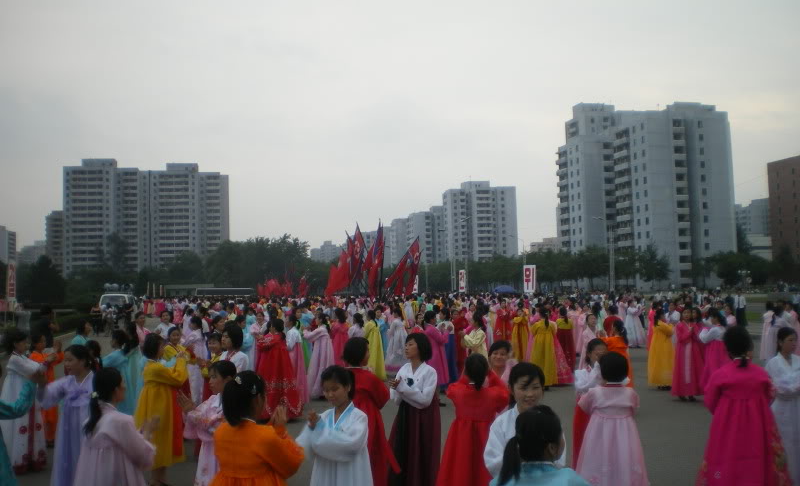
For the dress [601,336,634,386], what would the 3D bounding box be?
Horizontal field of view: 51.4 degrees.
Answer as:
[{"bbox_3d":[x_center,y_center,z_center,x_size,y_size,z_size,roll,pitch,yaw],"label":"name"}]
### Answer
[{"bbox_3d":[3.335,1.999,12.700,0.550,1.170,0.520,-5,-5,45],"label":"dress"}]

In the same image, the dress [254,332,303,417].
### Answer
[{"bbox_3d":[-1.928,2.118,13.200,0.720,1.380,0.650,-3,-4,17],"label":"dress"}]

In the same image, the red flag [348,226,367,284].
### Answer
[{"bbox_3d":[-2.145,0.631,42.000,0.950,3.000,0.500,-1,-3,-6],"label":"red flag"}]

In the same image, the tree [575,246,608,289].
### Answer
[{"bbox_3d":[27.850,4.273,121.000,5.000,8.000,5.000,-1,-3,0],"label":"tree"}]

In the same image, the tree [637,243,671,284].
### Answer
[{"bbox_3d":[35.039,3.822,115.000,4.800,7.900,4.800,-1,-3,0],"label":"tree"}]

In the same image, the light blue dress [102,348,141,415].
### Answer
[{"bbox_3d":[-3.133,1.898,9.600,0.600,1.320,0.560,-2,-3,12],"label":"light blue dress"}]

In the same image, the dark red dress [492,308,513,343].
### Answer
[{"bbox_3d":[3.486,2.806,28.300,0.660,1.240,0.550,-2,-3,6],"label":"dark red dress"}]

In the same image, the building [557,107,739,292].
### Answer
[{"bbox_3d":[55.600,-9.258,193.000,21.000,42.000,38.000,0,-3,-16],"label":"building"}]

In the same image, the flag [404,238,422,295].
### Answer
[{"bbox_3d":[0.730,1.306,45.000,1.100,3.050,0.700,0,-3,-18],"label":"flag"}]

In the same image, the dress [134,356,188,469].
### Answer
[{"bbox_3d":[-2.379,1.688,8.300,0.540,1.100,0.460,0,-4,-22],"label":"dress"}]

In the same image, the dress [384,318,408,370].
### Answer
[{"bbox_3d":[-0.081,2.375,19.200,0.620,1.310,0.580,-3,-4,34],"label":"dress"}]

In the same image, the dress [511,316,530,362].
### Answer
[{"bbox_3d":[2.897,2.428,20.000,0.560,1.300,0.500,-1,-3,0],"label":"dress"}]

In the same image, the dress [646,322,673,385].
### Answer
[{"bbox_3d":[4.957,2.108,15.800,0.500,1.250,0.540,0,-4,-18],"label":"dress"}]

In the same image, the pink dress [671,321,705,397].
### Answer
[{"bbox_3d":[4.959,2.009,14.350,0.560,1.300,0.500,-2,-4,9],"label":"pink dress"}]

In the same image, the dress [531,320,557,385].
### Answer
[{"bbox_3d":[2.804,2.142,16.200,0.570,1.280,0.500,0,-3,-15],"label":"dress"}]

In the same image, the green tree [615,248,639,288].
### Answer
[{"bbox_3d":[29.401,4.089,108.000,3.800,7.000,3.800,-2,-3,0],"label":"green tree"}]

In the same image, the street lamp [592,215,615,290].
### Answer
[{"bbox_3d":[25.682,2.054,105.000,2.800,10.700,0.500,-1,-3,-9],"label":"street lamp"}]

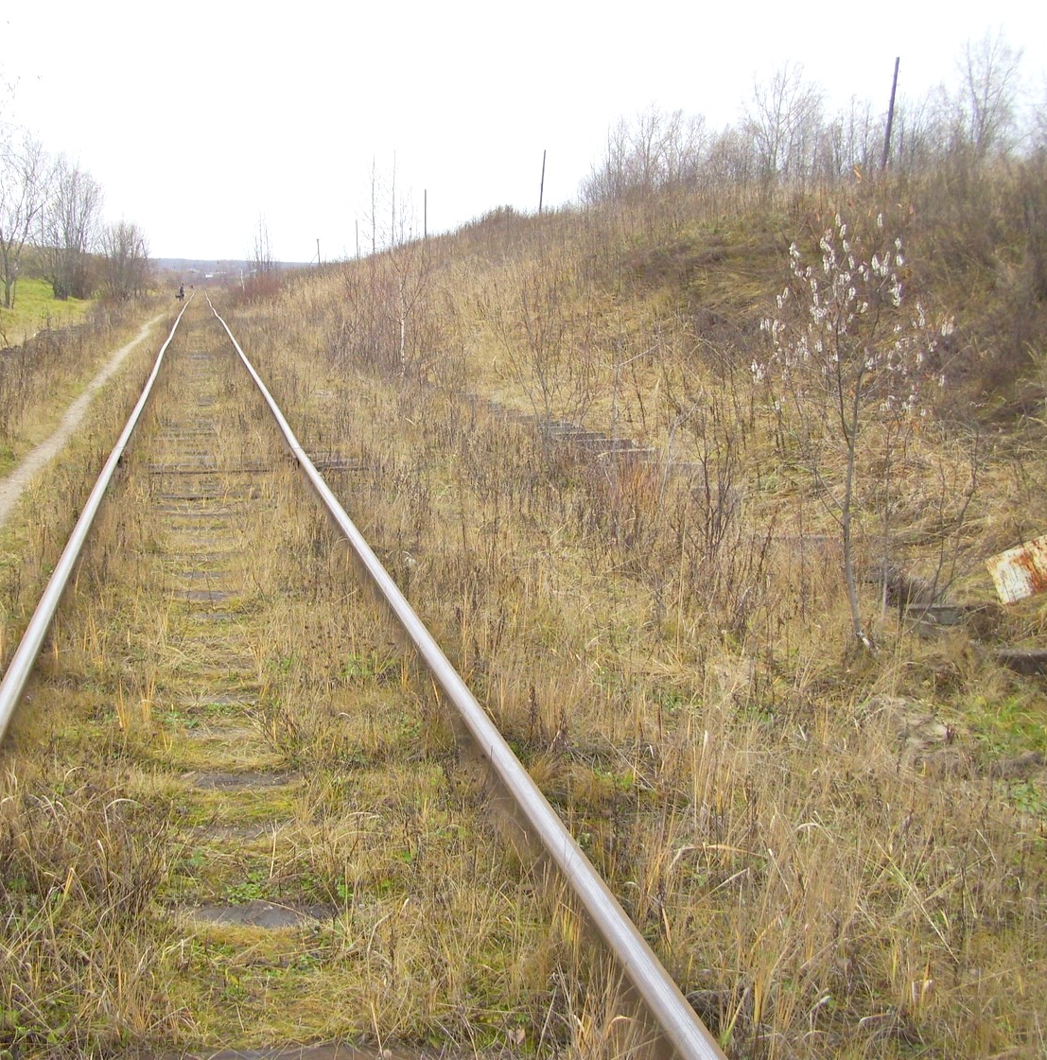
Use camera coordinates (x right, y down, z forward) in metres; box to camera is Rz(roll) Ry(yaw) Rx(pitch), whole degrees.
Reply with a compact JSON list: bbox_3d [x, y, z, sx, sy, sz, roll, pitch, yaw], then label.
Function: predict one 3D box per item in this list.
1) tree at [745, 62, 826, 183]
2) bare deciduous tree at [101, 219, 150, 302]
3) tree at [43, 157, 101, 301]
[{"bbox_3d":[10.808,-16.285,56.650,3.300,5.200,3.300,3,10,10],"label":"tree"},{"bbox_3d":[-31.585,-21.192,109.487,3.800,6.160,3.800,-1,10,-16],"label":"bare deciduous tree"},{"bbox_3d":[-32.754,-21.615,100.172,4.200,9.950,4.200,-1,10,-18],"label":"tree"}]

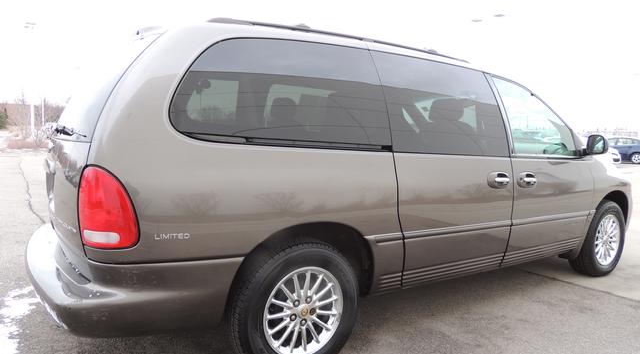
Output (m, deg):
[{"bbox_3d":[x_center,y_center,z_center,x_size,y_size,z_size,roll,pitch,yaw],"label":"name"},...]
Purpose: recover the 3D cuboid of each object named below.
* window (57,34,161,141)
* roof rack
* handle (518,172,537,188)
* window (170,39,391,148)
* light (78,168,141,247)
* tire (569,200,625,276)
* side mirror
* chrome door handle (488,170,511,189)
[{"bbox_3d":[-1.229,-0.435,2.363,0.120,0.560,1.500,37,-16,-30],"label":"window"},{"bbox_3d":[-0.106,-0.802,3.064,1.860,0.100,1.300,-3,6,-33],"label":"roof rack"},{"bbox_3d":[1.390,0.017,2.957,0.200,0.105,0.055,-3,6,-33],"label":"handle"},{"bbox_3d":[-0.133,-0.402,2.088,1.130,0.550,0.050,-3,-11,-33],"label":"window"},{"bbox_3d":[-0.792,0.112,1.667,0.195,0.305,0.150,-3,6,-33],"label":"light"},{"bbox_3d":[2.412,0.528,3.871,0.670,0.670,0.220,-3,6,-33],"label":"tire"},{"bbox_3d":[2.027,-0.235,3.261,0.115,0.155,0.190,-3,6,-33],"label":"side mirror"},{"bbox_3d":[1.135,0.023,2.791,0.205,0.110,0.055,-3,6,-33],"label":"chrome door handle"}]

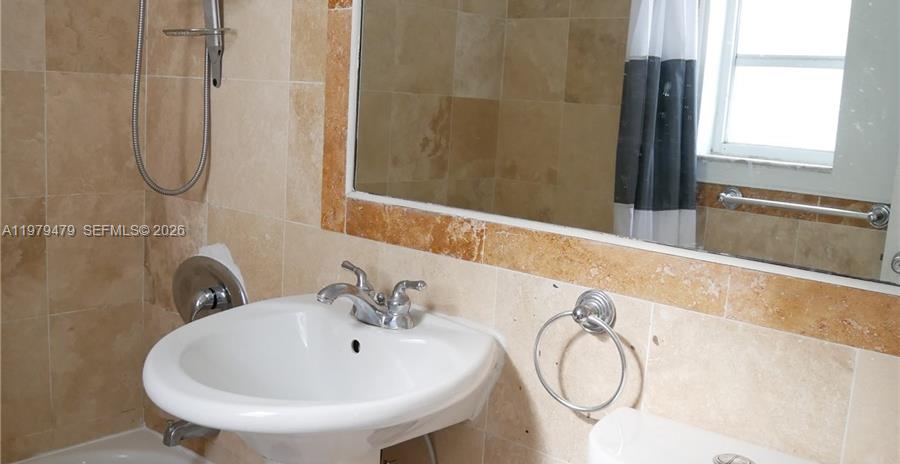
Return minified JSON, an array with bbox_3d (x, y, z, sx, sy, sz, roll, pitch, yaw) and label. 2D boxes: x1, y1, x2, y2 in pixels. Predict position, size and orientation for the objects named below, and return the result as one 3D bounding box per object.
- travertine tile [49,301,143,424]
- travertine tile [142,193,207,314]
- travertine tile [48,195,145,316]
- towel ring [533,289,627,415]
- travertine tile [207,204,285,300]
[{"bbox_3d":[-0.957,0.360,2.263,0.252,0.306,0.012,-5,13,-44],"label":"travertine tile"},{"bbox_3d":[-0.722,0.062,2.199,0.299,0.309,0.012,11,12,40],"label":"travertine tile"},{"bbox_3d":[-0.937,0.055,2.213,0.252,0.306,0.012,-5,13,-44],"label":"travertine tile"},{"bbox_3d":[0.217,0.192,1.357,0.170,0.190,0.062,11,11,40],"label":"towel ring"},{"bbox_3d":[-0.496,0.107,2.016,0.304,0.307,0.010,11,11,40],"label":"travertine tile"}]

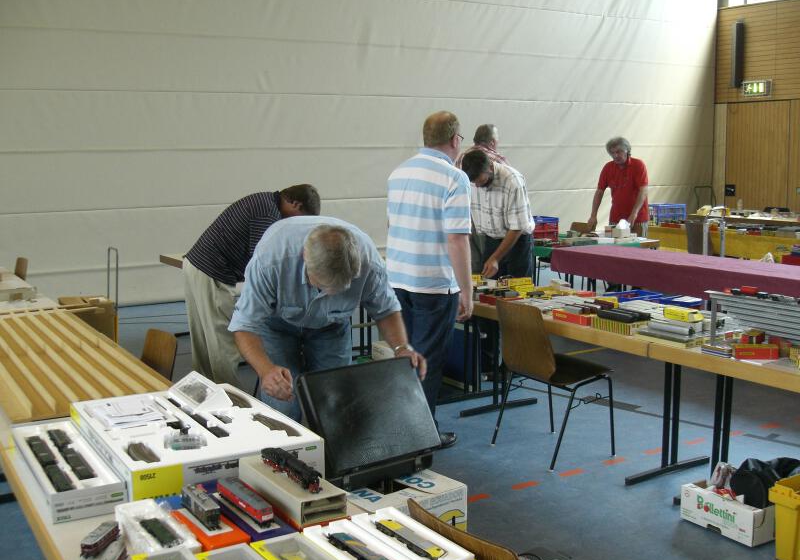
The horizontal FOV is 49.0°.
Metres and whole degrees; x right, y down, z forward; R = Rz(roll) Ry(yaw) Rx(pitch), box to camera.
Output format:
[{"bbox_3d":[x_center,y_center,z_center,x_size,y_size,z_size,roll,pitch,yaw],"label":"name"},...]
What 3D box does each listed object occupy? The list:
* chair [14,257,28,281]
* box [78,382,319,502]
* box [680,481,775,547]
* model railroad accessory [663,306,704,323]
[{"bbox_3d":[-2.903,0.259,6.358,0.500,0.810,0.480,-5,9,-32],"label":"chair"},{"bbox_3d":[-0.556,0.417,2.306,0.449,0.100,0.637,-5,9,-31],"label":"box"},{"bbox_3d":[1.408,0.957,3.673,0.260,0.145,0.345,-5,9,-33],"label":"box"},{"bbox_3d":[1.254,0.152,3.900,0.045,0.040,0.175,-4,9,-26],"label":"model railroad accessory"}]

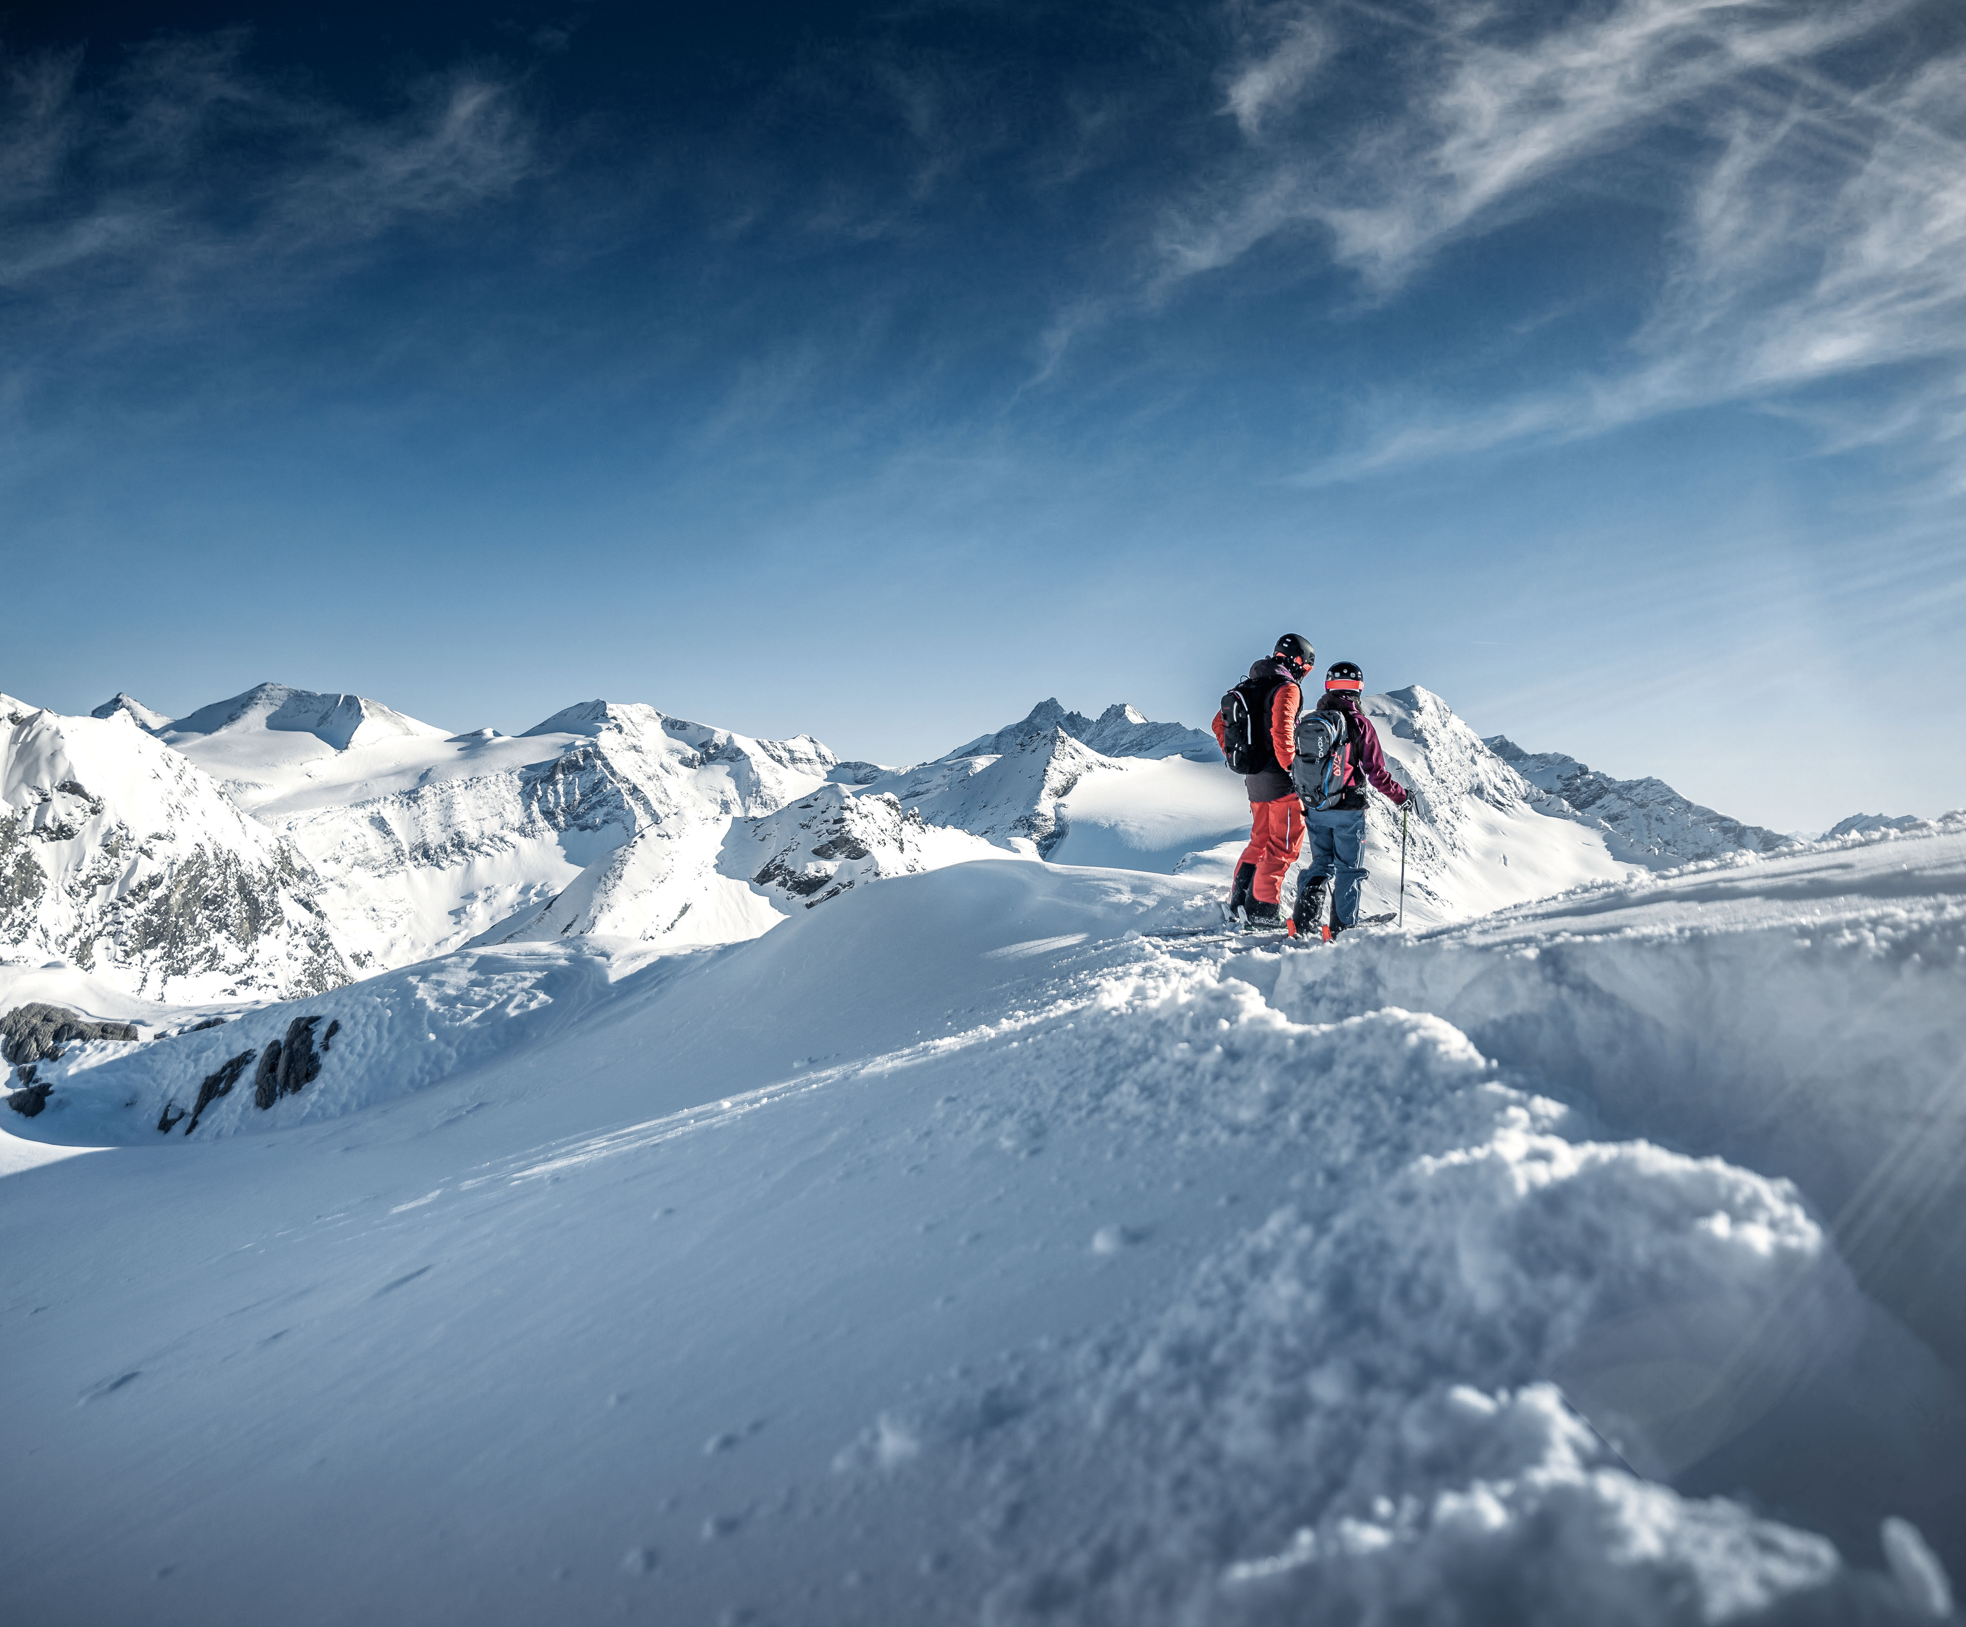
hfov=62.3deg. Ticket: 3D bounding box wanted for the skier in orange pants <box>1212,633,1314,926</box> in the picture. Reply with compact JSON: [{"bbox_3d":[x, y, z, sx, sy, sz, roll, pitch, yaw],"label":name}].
[{"bbox_3d":[1.789,-0.212,10.350,0.580,1.840,0.600,0,0,-43],"label":"skier in orange pants"}]

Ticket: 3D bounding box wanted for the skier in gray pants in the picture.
[{"bbox_3d":[2.255,-0.082,10.050,0.720,1.720,0.580,0,0,32],"label":"skier in gray pants"}]

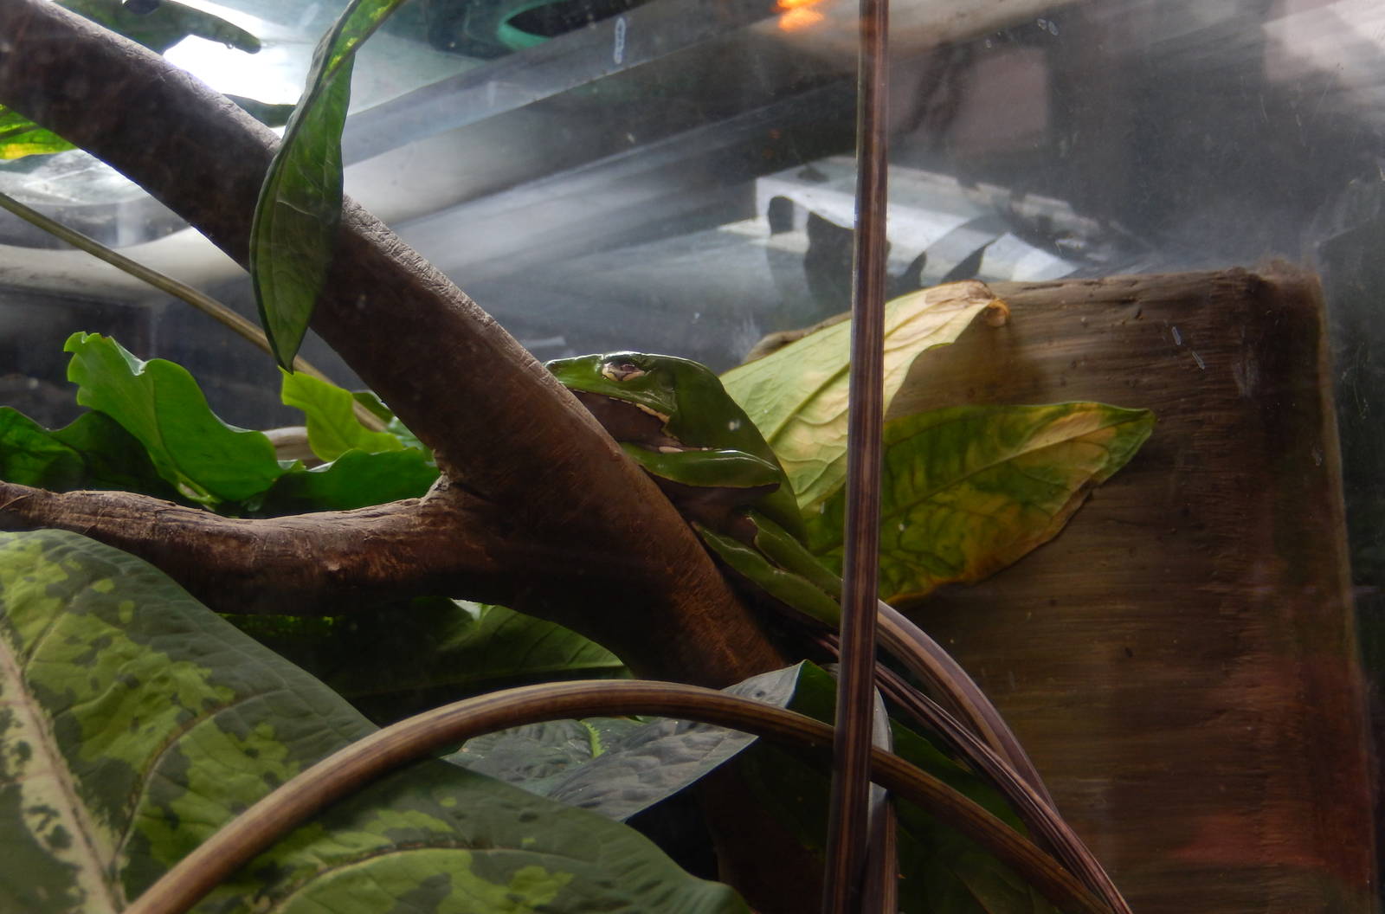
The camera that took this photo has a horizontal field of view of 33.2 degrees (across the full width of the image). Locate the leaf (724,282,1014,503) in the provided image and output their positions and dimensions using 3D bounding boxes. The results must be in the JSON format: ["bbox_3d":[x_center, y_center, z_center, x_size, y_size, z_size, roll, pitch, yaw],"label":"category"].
[{"bbox_3d":[0.044,-0.015,0.655,0.112,0.050,0.020,-37,-31,-17],"label":"leaf"}]

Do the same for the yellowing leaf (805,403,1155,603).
[{"bbox_3d":[0.076,0.013,0.655,0.110,0.055,0.017,-23,-16,-12],"label":"yellowing leaf"}]

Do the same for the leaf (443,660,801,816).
[{"bbox_3d":[-0.018,0.072,0.575,0.106,0.050,0.018,-16,-51,-3],"label":"leaf"}]

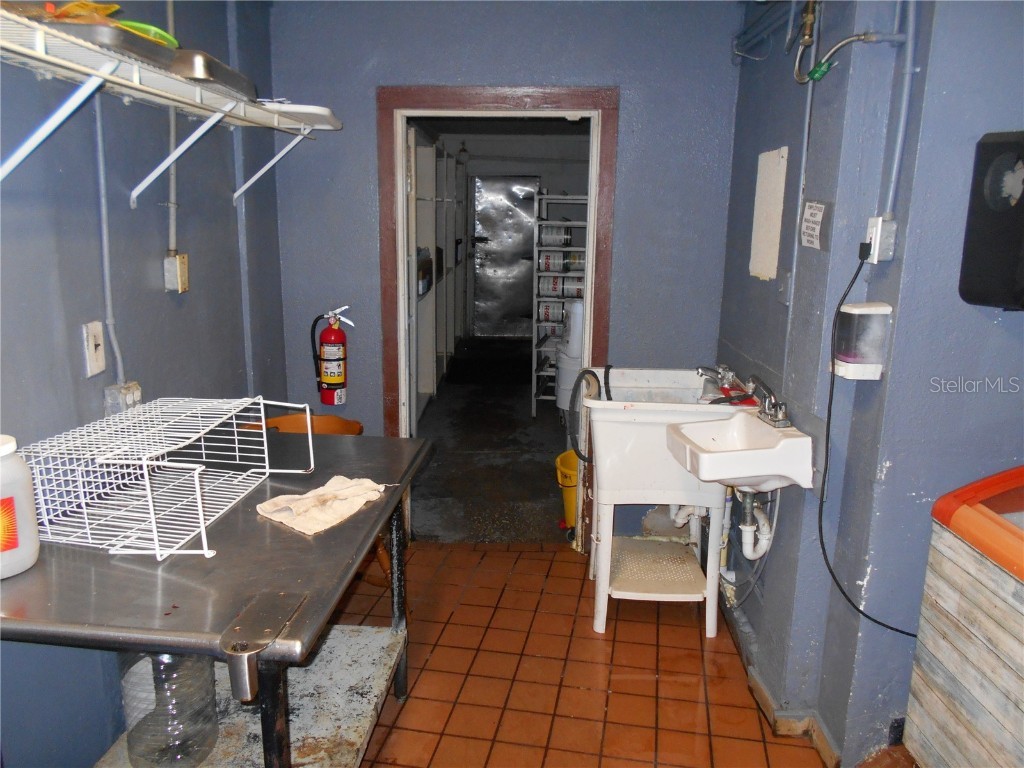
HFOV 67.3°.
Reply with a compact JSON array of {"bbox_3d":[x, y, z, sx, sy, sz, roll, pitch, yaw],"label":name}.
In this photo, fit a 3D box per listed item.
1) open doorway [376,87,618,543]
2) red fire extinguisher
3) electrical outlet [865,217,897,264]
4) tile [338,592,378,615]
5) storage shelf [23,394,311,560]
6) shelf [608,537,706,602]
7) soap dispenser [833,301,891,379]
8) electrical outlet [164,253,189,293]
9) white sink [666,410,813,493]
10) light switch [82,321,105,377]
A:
[{"bbox_3d":[-0.072,-0.244,3.538,1.035,2.103,0.150,1,11,3],"label":"open doorway"},{"bbox_3d":[-0.806,-0.122,3.465,0.201,0.457,0.140,1,11,3],"label":"red fire extinguisher"},{"bbox_3d":[0.898,-0.346,1.863,0.042,0.111,0.072,1,12,1],"label":"electrical outlet"},{"bbox_3d":[-0.622,0.882,3.071,0.150,0.012,0.150,3,12,10],"label":"tile"},{"bbox_3d":[-0.743,0.186,1.760,0.375,0.215,0.542,2,12,5],"label":"storage shelf"},{"bbox_3d":[0.570,0.759,3.161,0.385,0.050,0.506,1,11,3],"label":"shelf"},{"bbox_3d":[0.872,-0.105,1.911,0.091,0.179,0.107,1,12,1],"label":"soap dispenser"},{"bbox_3d":[-1.029,-0.337,2.355,0.045,0.112,0.068,1,12,1],"label":"electrical outlet"},{"bbox_3d":[0.655,0.201,2.274,0.313,0.198,0.409,0,11,-2],"label":"white sink"},{"bbox_3d":[-1.026,-0.087,1.887,0.011,0.124,0.075,1,12,1],"label":"light switch"}]

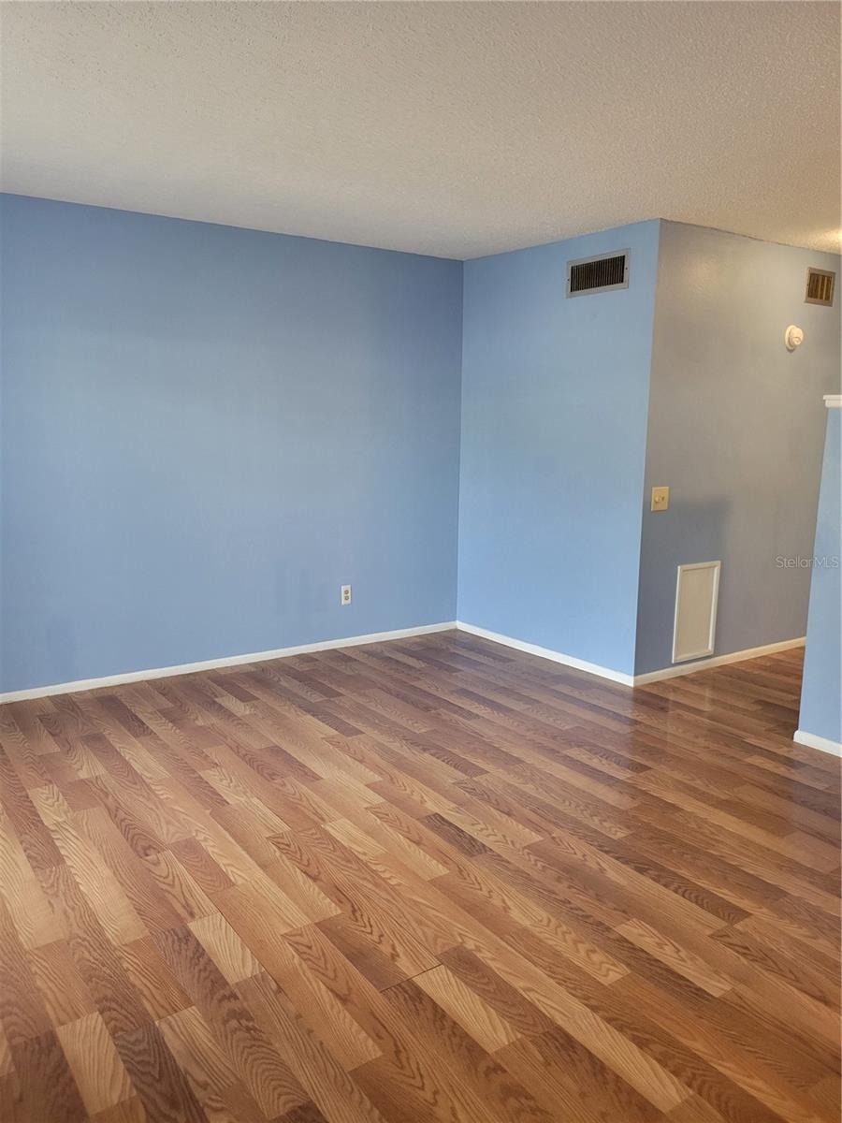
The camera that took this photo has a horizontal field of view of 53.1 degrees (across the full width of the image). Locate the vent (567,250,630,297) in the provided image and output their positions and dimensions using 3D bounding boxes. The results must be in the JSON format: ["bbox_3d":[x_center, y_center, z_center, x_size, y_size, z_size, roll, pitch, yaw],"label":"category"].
[{"bbox_3d":[0.947,-1.548,4.551,0.022,0.197,0.445,-6,12,-36],"label":"vent"}]

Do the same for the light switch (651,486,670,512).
[{"bbox_3d":[1.284,-0.332,4.494,0.122,0.120,0.018,-6,12,-34],"label":"light switch"}]

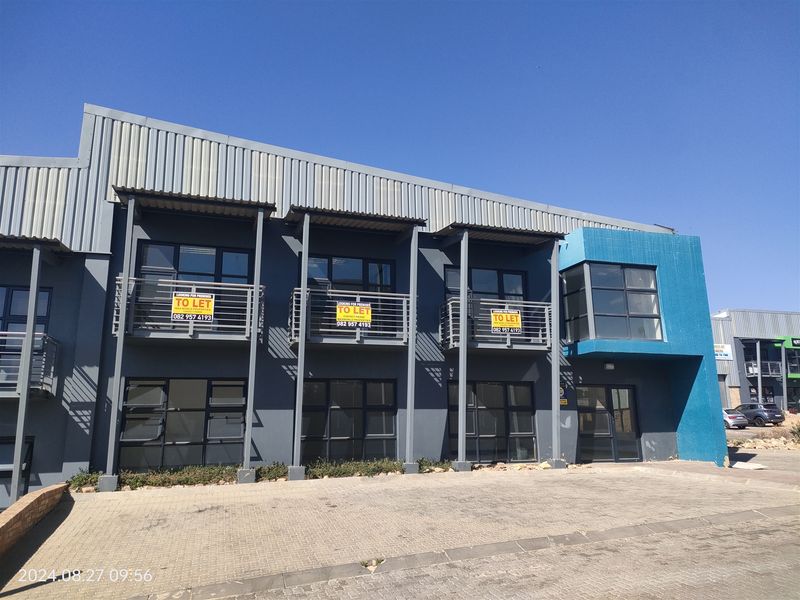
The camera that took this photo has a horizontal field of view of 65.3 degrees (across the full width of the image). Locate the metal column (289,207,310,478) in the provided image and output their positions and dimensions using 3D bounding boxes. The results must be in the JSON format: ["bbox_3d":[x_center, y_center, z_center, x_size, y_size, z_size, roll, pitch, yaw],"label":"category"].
[{"bbox_3d":[-2.032,0.895,12.923,0.320,5.512,0.320,4,-9,-19],"label":"metal column"}]

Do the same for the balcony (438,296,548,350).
[{"bbox_3d":[2.304,0.628,14.931,2.749,1.229,0.750,3,-12,-19],"label":"balcony"}]

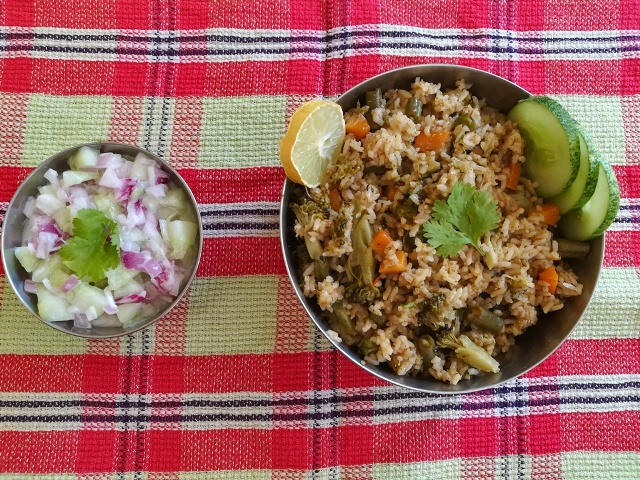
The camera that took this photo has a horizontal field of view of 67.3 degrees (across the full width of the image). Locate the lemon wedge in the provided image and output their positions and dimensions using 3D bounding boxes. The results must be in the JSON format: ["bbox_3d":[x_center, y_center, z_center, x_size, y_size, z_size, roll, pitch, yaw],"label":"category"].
[{"bbox_3d":[-0.006,-0.054,0.265,0.019,0.047,0.047,24,80,37],"label":"lemon wedge"}]

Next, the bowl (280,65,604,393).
[{"bbox_3d":[0.070,-0.006,0.306,0.188,0.070,0.188,0,83,-3],"label":"bowl"}]

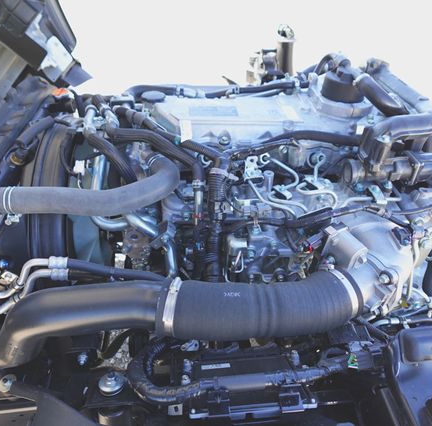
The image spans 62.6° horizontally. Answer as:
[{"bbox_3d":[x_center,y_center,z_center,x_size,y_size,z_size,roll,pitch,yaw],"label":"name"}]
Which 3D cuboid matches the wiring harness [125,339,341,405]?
[{"bbox_3d":[0.030,0.256,0.580,0.355,0.060,0.090,-2,38,-2],"label":"wiring harness"}]

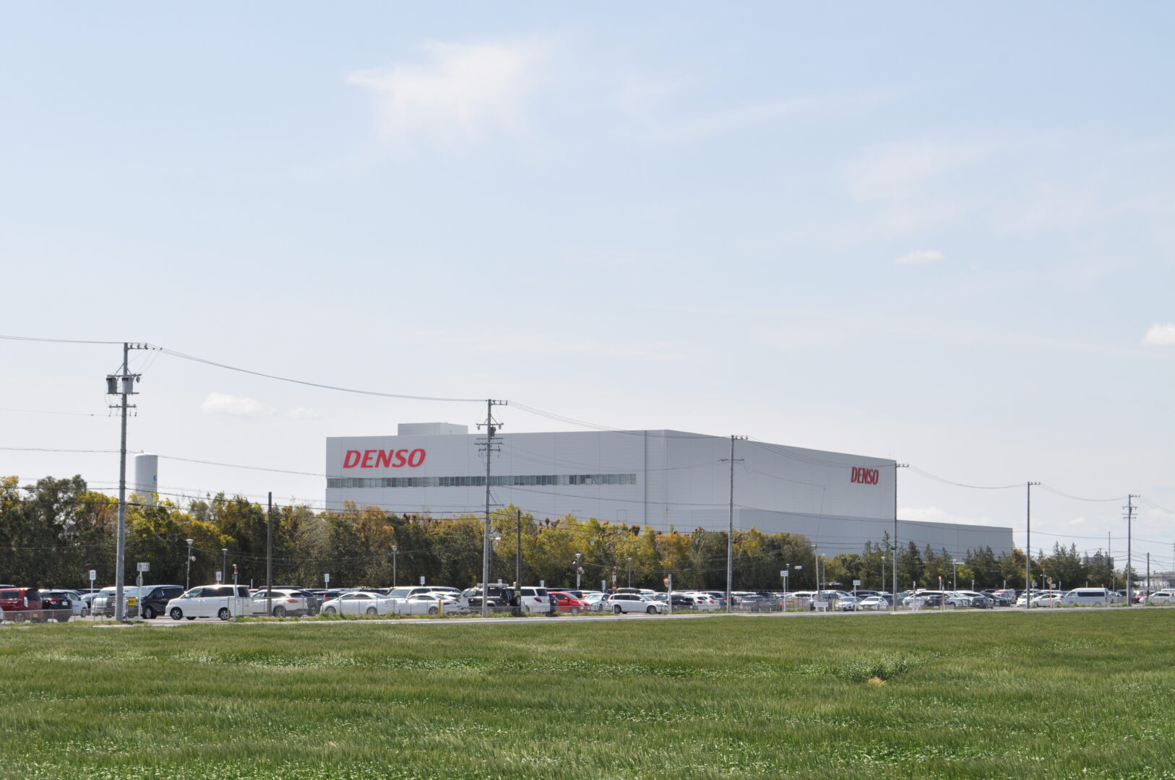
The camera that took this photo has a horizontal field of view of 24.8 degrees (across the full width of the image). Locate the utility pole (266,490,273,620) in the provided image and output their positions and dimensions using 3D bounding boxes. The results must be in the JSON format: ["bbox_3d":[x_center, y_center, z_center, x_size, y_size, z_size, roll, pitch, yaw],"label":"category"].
[{"bbox_3d":[-16.885,8.838,142.258,0.270,6.850,0.270,-2,-5,25],"label":"utility pole"}]

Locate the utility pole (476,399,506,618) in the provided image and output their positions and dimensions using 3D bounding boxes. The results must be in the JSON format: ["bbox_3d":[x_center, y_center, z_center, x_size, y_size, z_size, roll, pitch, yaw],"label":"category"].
[{"bbox_3d":[-6.041,7.393,167.017,1.950,13.600,0.500,-2,-5,24],"label":"utility pole"}]

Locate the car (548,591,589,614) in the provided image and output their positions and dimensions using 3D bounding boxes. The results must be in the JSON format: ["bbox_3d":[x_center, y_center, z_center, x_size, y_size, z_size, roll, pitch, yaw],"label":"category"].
[{"bbox_3d":[-1.877,15.376,192.057,4.000,1.510,1.700,-2,-5,24],"label":"car"}]

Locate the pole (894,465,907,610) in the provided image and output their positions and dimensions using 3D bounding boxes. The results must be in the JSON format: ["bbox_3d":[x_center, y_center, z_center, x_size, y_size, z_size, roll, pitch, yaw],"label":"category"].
[{"bbox_3d":[27.096,12.756,231.986,1.350,12.900,0.360,-2,-5,25],"label":"pole"}]

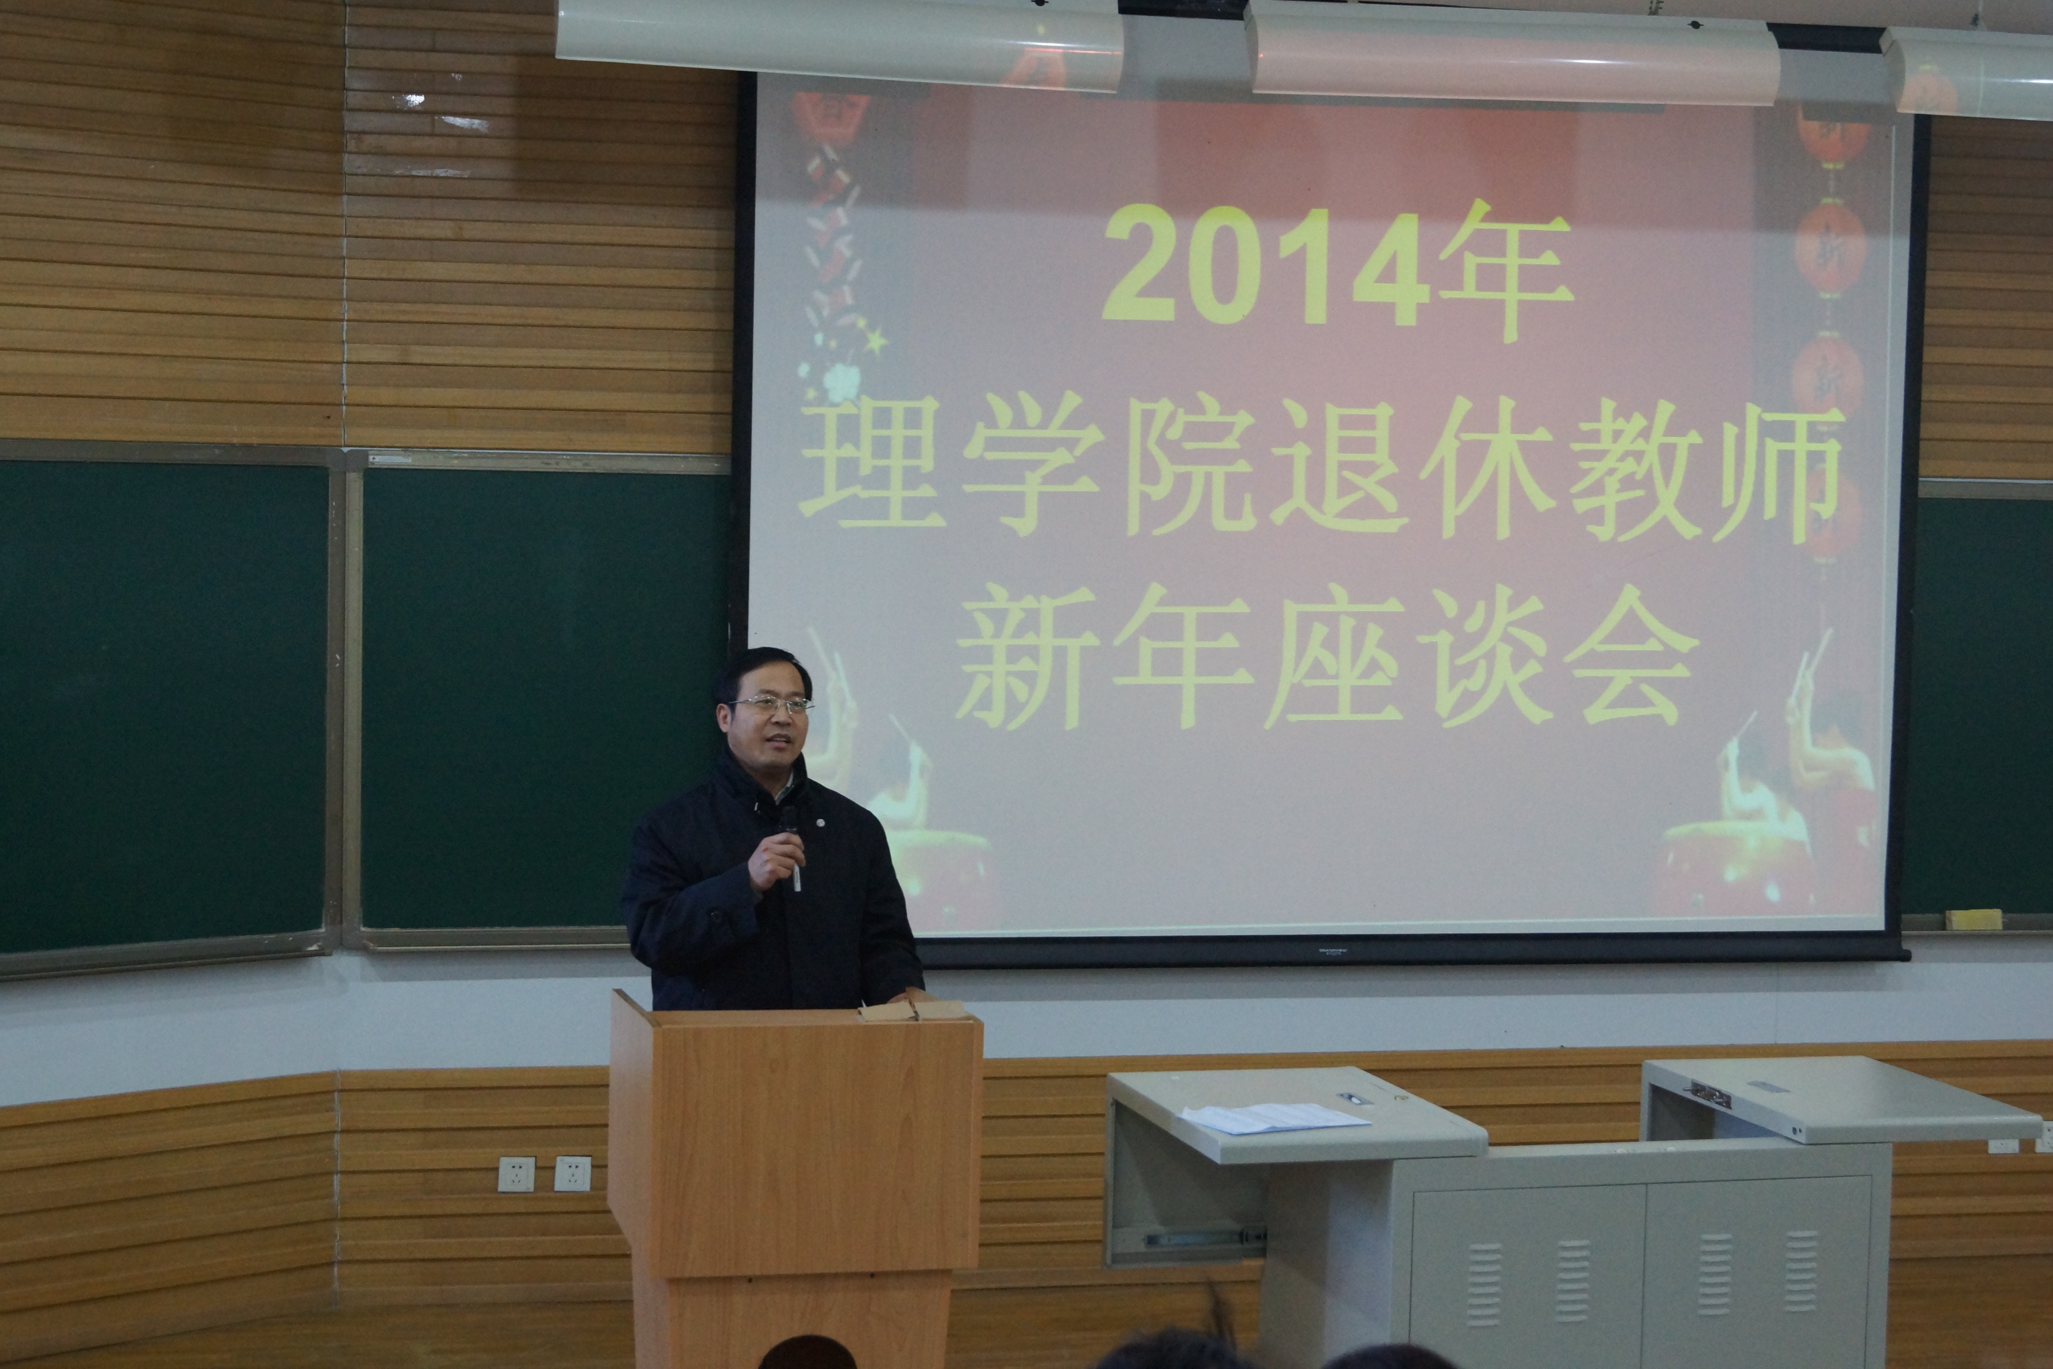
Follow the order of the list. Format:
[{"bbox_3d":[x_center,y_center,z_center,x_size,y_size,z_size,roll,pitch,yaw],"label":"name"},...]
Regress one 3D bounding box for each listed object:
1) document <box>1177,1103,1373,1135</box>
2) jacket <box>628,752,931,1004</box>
[{"bbox_3d":[0.463,0.811,6.396,0.300,0.015,0.212,-1,4,-28],"label":"document"},{"bbox_3d":[-0.483,0.520,6.505,0.550,0.780,0.380,0,4,-16],"label":"jacket"}]

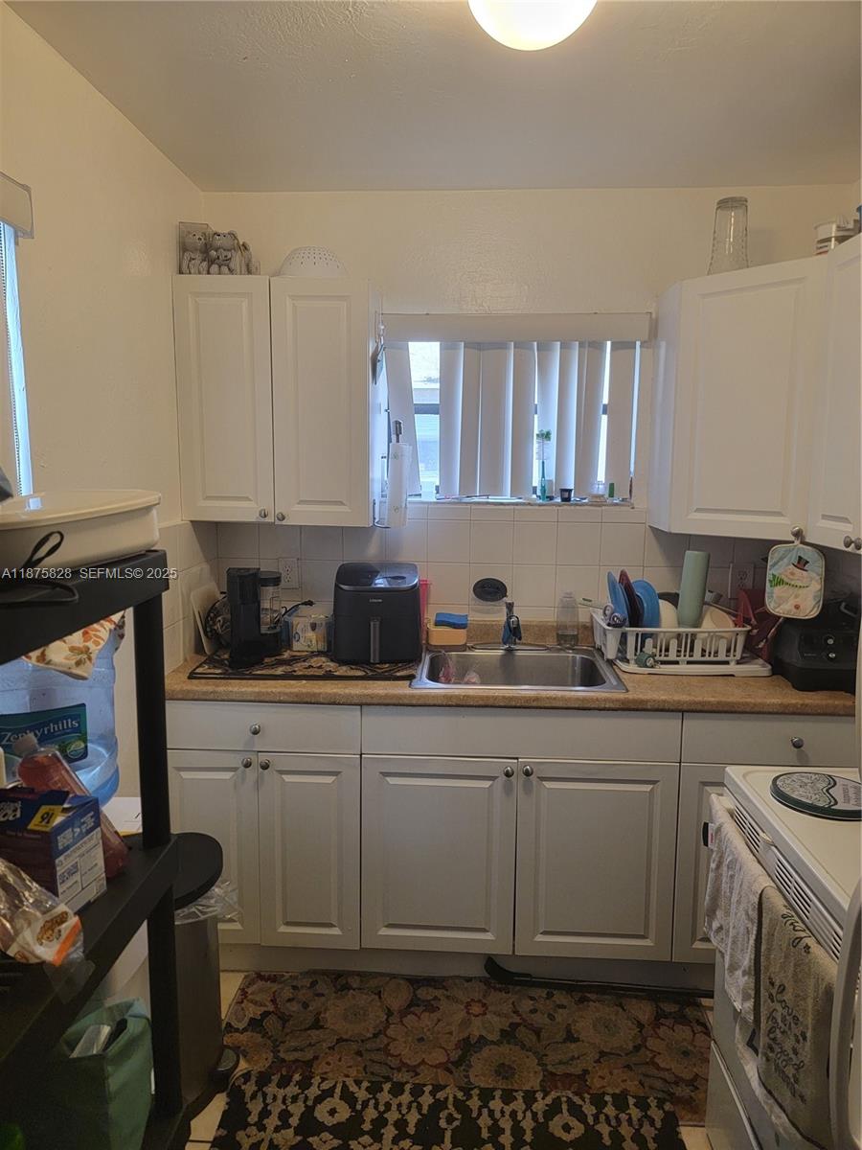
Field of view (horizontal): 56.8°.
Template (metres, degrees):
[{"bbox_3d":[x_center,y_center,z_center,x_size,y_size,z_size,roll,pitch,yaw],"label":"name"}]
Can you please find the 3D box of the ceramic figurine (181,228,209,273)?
[{"bbox_3d":[-0.738,-0.997,2.500,0.083,0.155,0.080,-1,8,-11],"label":"ceramic figurine"}]

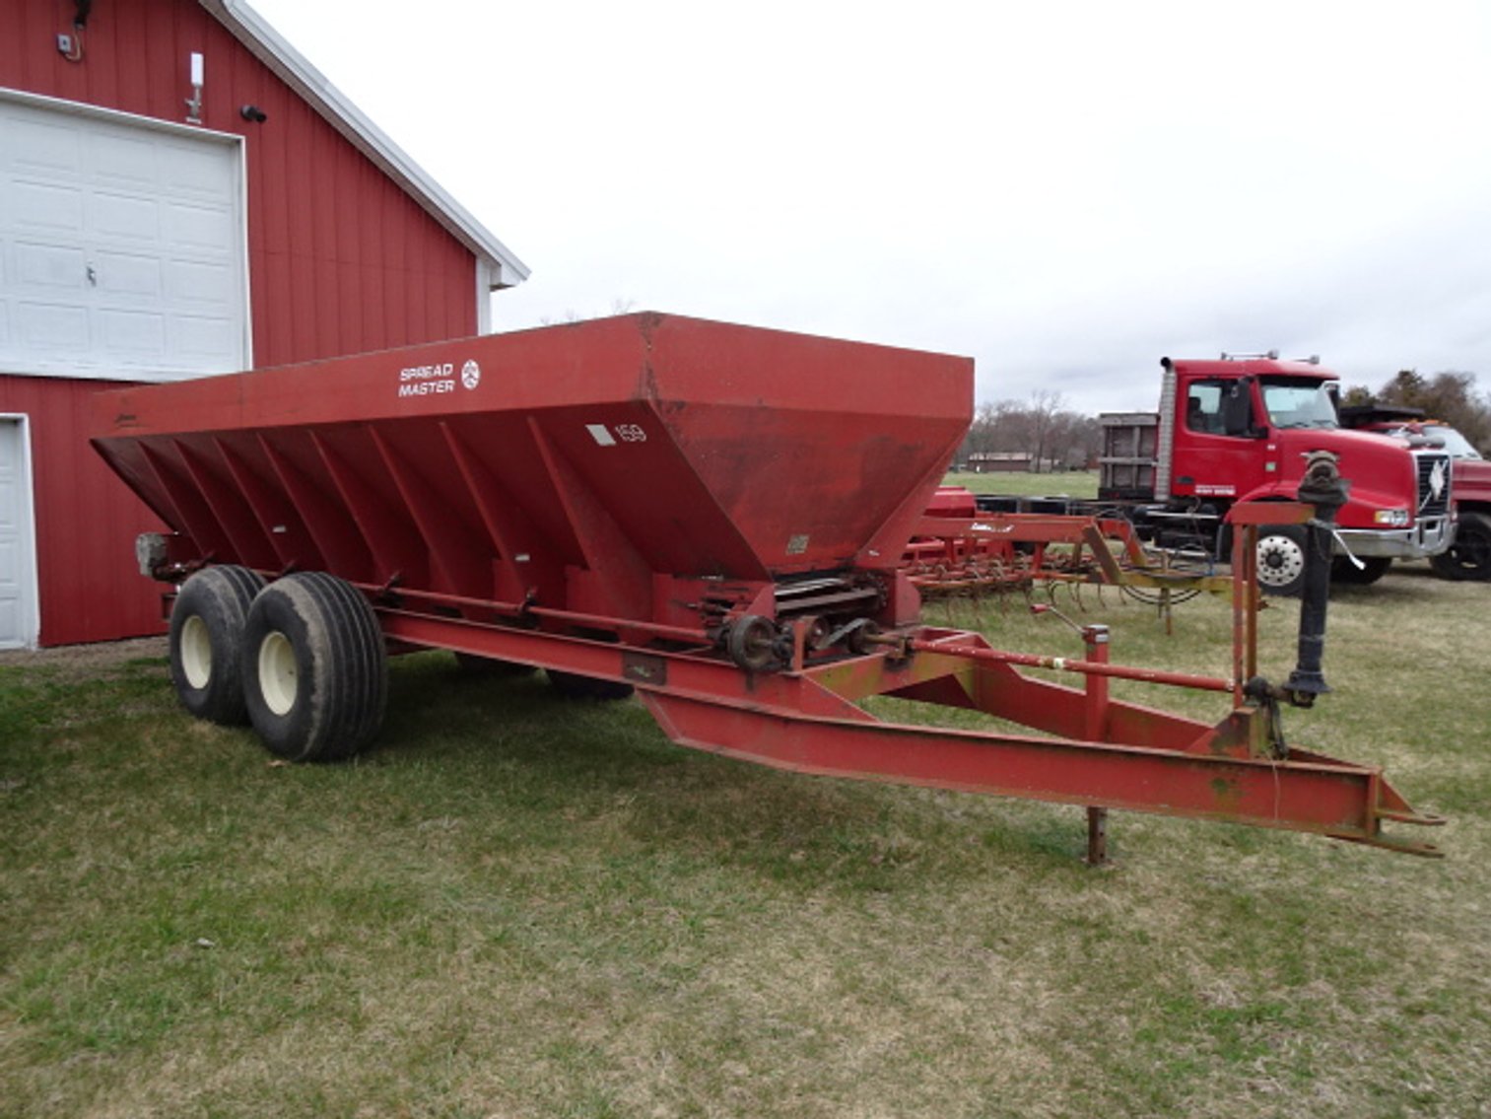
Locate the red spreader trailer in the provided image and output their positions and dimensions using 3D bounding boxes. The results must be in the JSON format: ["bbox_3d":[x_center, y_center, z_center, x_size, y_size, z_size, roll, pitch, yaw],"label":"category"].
[{"bbox_3d":[-1.137,0.022,5.979,8.730,2.220,2.340,4,7,41],"label":"red spreader trailer"}]

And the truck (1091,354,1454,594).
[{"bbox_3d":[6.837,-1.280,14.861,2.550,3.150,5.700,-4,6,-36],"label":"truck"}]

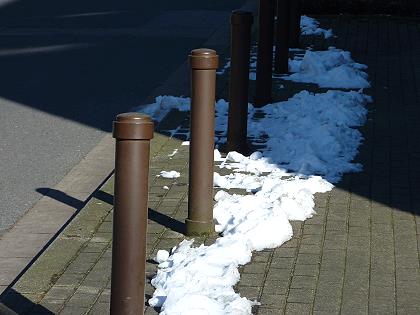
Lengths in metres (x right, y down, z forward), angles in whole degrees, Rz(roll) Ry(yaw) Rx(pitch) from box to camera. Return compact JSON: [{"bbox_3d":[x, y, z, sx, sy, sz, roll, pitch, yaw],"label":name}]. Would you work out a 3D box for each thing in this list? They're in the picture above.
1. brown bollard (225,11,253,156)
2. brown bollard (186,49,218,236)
[{"bbox_3d":[0.168,-0.417,9.340,0.127,0.800,0.127,1,9,0],"label":"brown bollard"},{"bbox_3d":[-0.035,-0.066,7.178,0.127,0.800,0.127,1,9,0],"label":"brown bollard"}]

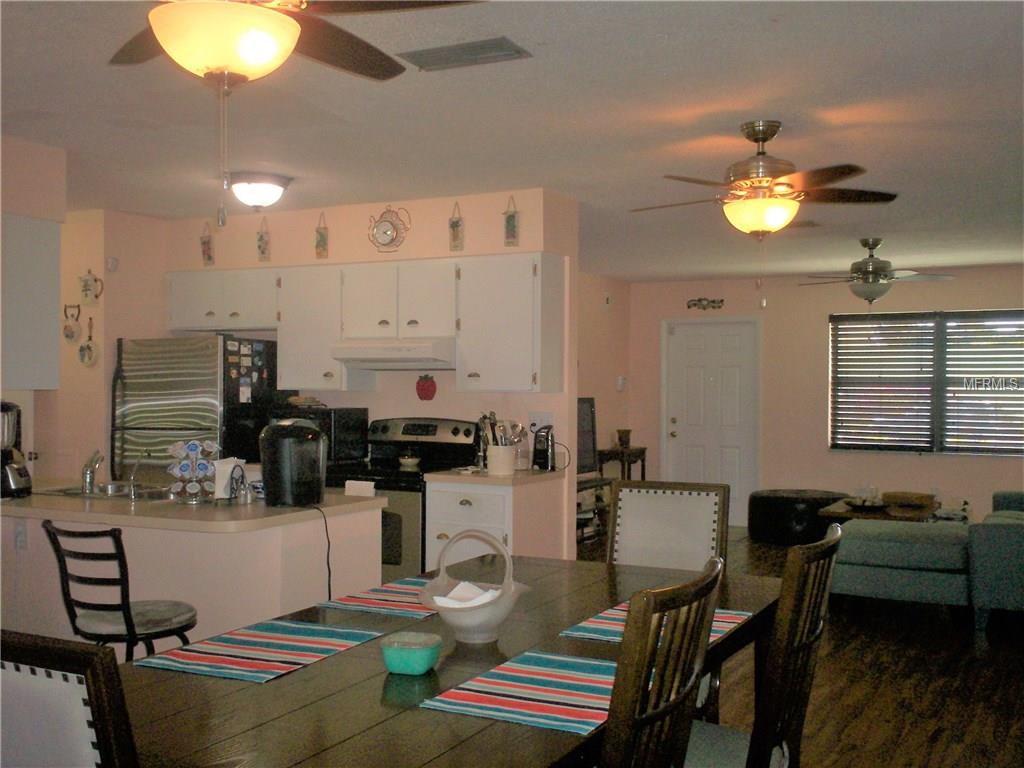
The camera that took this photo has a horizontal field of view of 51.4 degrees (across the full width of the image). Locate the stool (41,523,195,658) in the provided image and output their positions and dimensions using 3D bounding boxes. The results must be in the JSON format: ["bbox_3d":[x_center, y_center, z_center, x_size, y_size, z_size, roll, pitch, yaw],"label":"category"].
[{"bbox_3d":[-1.284,0.922,3.584,0.420,0.960,0.500,0,0,27],"label":"stool"}]

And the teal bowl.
[{"bbox_3d":[-0.228,0.611,2.420,0.125,0.068,0.125,0,0,14],"label":"teal bowl"}]

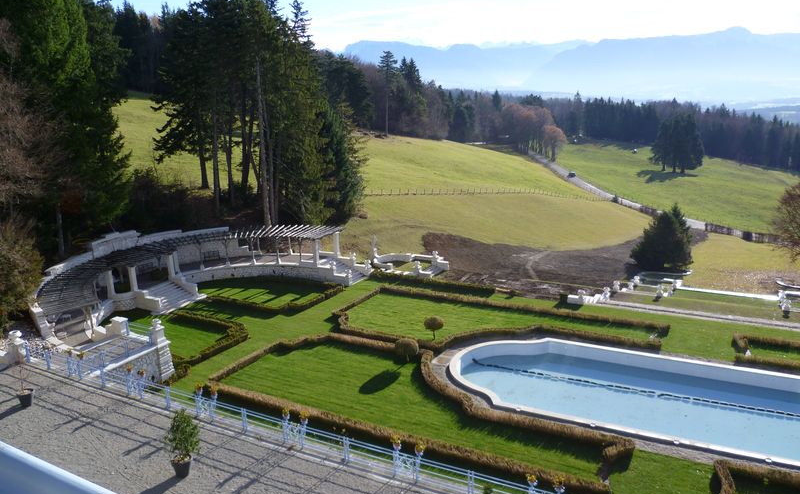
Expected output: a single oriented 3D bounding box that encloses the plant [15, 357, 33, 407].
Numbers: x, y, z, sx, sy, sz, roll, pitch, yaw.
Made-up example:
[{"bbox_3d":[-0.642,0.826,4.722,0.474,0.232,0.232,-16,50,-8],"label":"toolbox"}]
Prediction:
[{"bbox_3d":[-14.804,5.229,25.302,0.750,2.000,0.750,-1,14,0],"label":"plant"}]

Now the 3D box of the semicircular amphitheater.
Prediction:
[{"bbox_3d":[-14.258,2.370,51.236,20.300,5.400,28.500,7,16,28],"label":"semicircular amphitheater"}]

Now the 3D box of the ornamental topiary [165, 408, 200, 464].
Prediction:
[{"bbox_3d":[-6.982,5.943,20.359,1.120,1.750,1.100,-1,14,0],"label":"ornamental topiary"}]

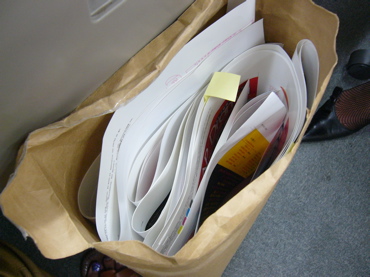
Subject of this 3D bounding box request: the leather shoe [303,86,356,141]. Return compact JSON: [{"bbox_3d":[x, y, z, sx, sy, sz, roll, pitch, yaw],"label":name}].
[{"bbox_3d":[0.348,-0.067,0.800,0.240,0.100,0.085,-26,62,-20],"label":"leather shoe"}]

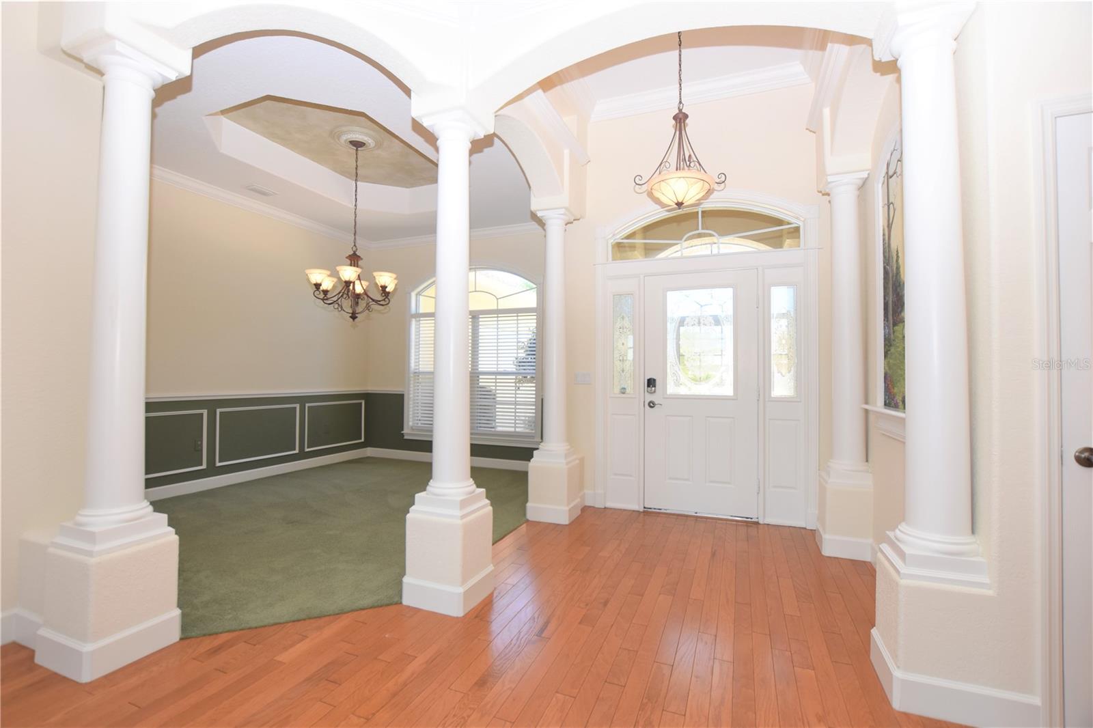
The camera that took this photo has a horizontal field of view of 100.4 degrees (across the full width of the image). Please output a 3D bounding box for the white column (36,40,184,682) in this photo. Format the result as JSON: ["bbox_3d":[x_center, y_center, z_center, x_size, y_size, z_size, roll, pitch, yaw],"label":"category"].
[{"bbox_3d":[-1.818,-0.057,1.945,0.365,2.520,0.330,0,-1,21],"label":"white column"}]

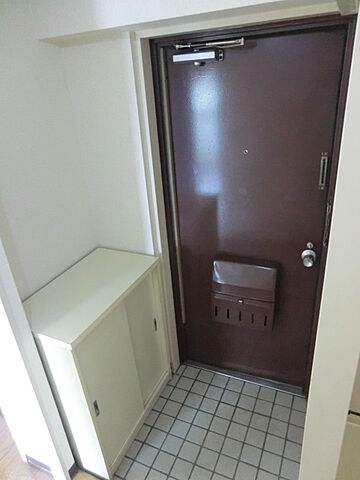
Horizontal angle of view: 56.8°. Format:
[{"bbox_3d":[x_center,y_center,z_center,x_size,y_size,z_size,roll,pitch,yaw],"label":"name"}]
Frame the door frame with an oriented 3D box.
[{"bbox_3d":[0.336,0.017,1.780,0.840,1.960,0.100,7,28,22],"label":"door frame"}]

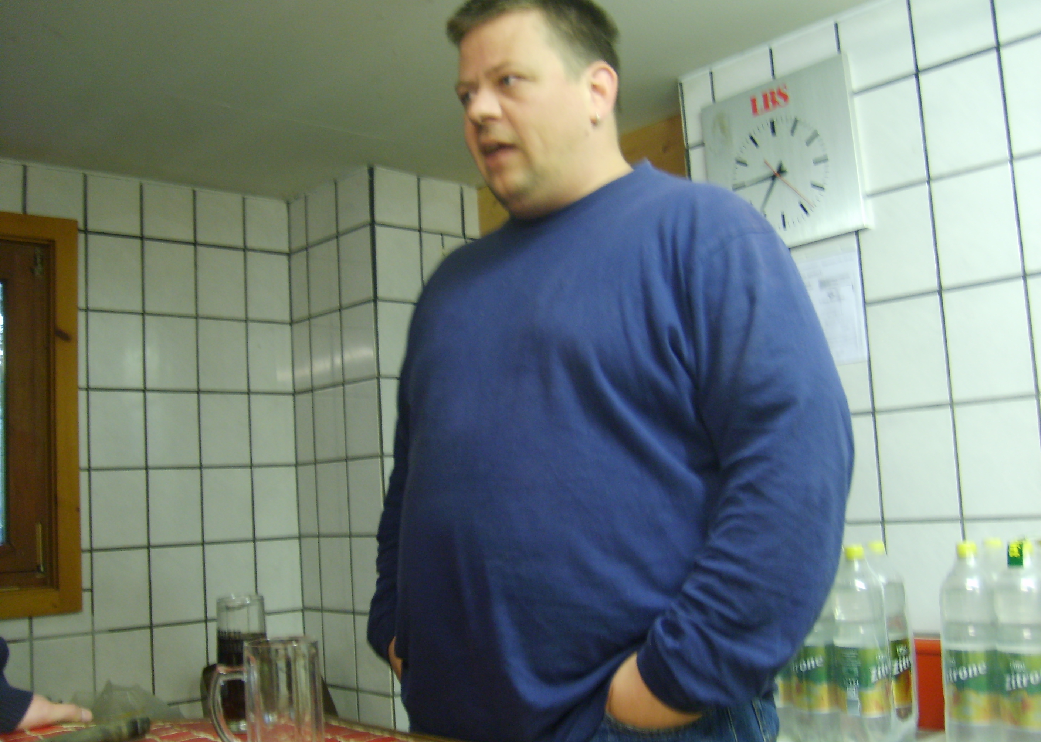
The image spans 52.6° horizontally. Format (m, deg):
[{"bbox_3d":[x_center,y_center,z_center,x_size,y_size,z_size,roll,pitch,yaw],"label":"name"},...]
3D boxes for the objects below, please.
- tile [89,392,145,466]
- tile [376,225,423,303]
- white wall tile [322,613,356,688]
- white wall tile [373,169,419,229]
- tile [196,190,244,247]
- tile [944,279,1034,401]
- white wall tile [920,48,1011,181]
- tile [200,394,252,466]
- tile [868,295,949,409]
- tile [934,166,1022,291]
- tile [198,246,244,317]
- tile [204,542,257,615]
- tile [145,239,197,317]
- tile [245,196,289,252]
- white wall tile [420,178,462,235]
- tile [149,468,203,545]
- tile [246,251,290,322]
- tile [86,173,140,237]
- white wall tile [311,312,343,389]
[{"bbox_3d":[-1.025,0.152,2.682,0.150,0.200,0.010,2,-8,-42],"label":"tile"},{"bbox_3d":[-0.323,-0.279,2.786,0.150,0.200,0.010,3,-8,-43],"label":"tile"},{"bbox_3d":[-0.485,0.750,2.827,0.010,0.200,0.150,2,-8,-43],"label":"white wall tile"},{"bbox_3d":[-0.337,-0.460,2.835,0.150,0.150,0.010,2,-8,-42],"label":"white wall tile"},{"bbox_3d":[-0.841,-0.419,2.940,0.150,0.150,0.010,2,-8,-42],"label":"tile"},{"bbox_3d":[0.798,-0.050,1.797,0.010,0.198,0.145,2,-9,-44],"label":"tile"},{"bbox_3d":[0.759,-0.438,1.808,0.010,0.198,0.148,3,-9,-43],"label":"white wall tile"},{"bbox_3d":[-0.804,0.160,2.860,0.145,0.198,0.010,2,-9,-44],"label":"tile"},{"bbox_3d":[0.699,-0.032,1.900,0.010,0.198,0.145,2,-9,-44],"label":"tile"},{"bbox_3d":[0.776,-0.245,1.790,0.010,0.200,0.150,3,-8,-43],"label":"tile"},{"bbox_3d":[-0.818,-0.239,2.876,0.150,0.200,0.010,3,-8,-43],"label":"tile"},{"bbox_3d":[-0.766,0.551,2.779,0.148,0.198,0.010,2,-8,-43],"label":"tile"},{"bbox_3d":[-0.921,-0.242,2.764,0.148,0.198,0.010,2,-8,-43],"label":"tile"},{"bbox_3d":[-0.734,-0.415,3.037,0.139,0.150,0.010,2,-8,-42],"label":"tile"},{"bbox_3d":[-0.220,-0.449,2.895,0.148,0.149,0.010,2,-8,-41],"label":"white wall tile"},{"bbox_3d":[-0.890,0.351,2.708,0.150,0.200,0.010,3,-8,-43],"label":"tile"},{"bbox_3d":[-0.724,-0.238,3.017,0.139,0.200,0.010,2,-8,-42],"label":"tile"},{"bbox_3d":[-1.037,-0.422,2.693,0.150,0.155,0.010,3,-8,-43],"label":"tile"},{"bbox_3d":[-0.526,-0.054,2.877,0.010,0.200,0.150,3,-8,-43],"label":"white wall tile"}]

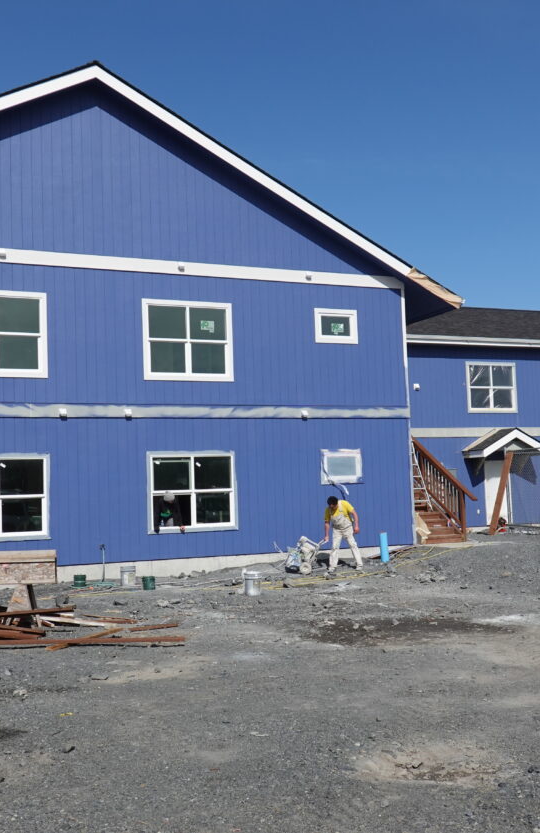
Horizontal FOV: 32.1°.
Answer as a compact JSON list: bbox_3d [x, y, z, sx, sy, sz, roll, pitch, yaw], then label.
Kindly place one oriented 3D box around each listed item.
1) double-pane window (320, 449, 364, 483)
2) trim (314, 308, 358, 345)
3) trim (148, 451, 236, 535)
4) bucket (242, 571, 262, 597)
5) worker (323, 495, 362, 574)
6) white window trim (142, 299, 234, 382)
[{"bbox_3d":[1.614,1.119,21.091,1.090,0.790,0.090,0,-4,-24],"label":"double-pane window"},{"bbox_3d":[1.520,-2.040,21.283,1.090,0.790,0.090,0,-4,-24],"label":"trim"},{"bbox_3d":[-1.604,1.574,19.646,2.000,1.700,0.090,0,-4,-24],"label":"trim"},{"bbox_3d":[-0.301,2.966,16.600,0.305,0.400,0.305,-1,-4,0],"label":"bucket"},{"bbox_3d":[1.507,2.457,19.350,0.720,1.660,0.520,-3,-4,23],"label":"worker"},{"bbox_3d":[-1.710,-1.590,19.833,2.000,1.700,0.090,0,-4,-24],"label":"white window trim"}]

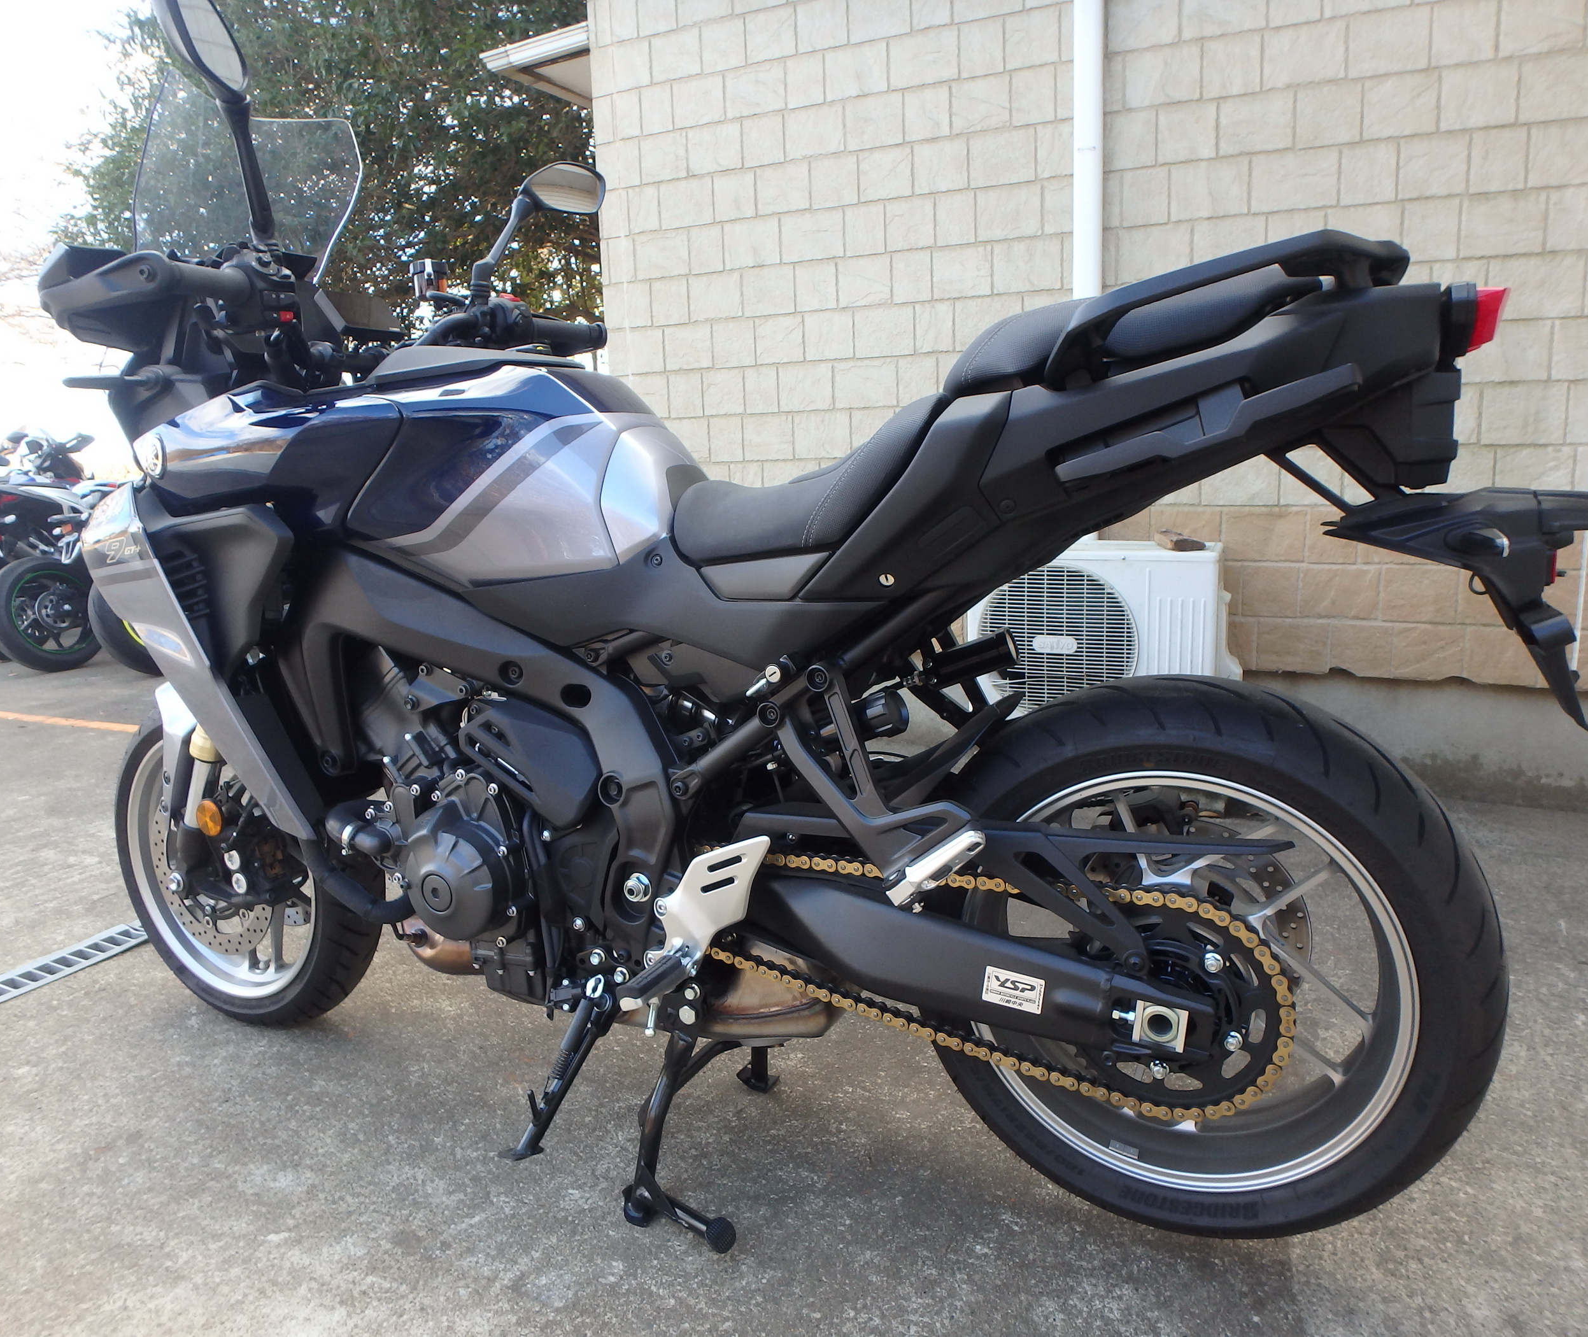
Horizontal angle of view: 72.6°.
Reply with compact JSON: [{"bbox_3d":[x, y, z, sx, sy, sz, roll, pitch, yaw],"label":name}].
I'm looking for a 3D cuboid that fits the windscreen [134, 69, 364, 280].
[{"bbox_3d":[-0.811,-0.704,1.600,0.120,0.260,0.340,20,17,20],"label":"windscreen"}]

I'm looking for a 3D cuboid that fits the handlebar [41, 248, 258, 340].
[{"bbox_3d":[-0.719,-0.434,1.246,0.180,0.120,0.230,1,10,16],"label":"handlebar"}]

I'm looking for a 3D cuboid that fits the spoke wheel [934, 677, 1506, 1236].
[{"bbox_3d":[0.435,0.325,1.224,0.630,0.630,0.180,3,11,24],"label":"spoke wheel"}]

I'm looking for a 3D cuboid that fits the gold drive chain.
[{"bbox_3d":[0.144,0.332,1.236,0.780,0.250,0.028,3,11,24],"label":"gold drive chain"}]

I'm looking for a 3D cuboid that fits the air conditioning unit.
[{"bbox_3d":[0.851,-0.048,2.991,0.680,0.550,0.270,3,11,23],"label":"air conditioning unit"}]

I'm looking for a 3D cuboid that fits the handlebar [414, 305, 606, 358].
[{"bbox_3d":[-0.455,-0.542,1.774,0.130,0.085,0.330,5,12,34],"label":"handlebar"}]

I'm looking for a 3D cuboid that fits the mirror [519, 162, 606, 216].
[{"bbox_3d":[-0.380,-0.792,1.784,0.055,0.095,0.175,5,12,32],"label":"mirror"}]

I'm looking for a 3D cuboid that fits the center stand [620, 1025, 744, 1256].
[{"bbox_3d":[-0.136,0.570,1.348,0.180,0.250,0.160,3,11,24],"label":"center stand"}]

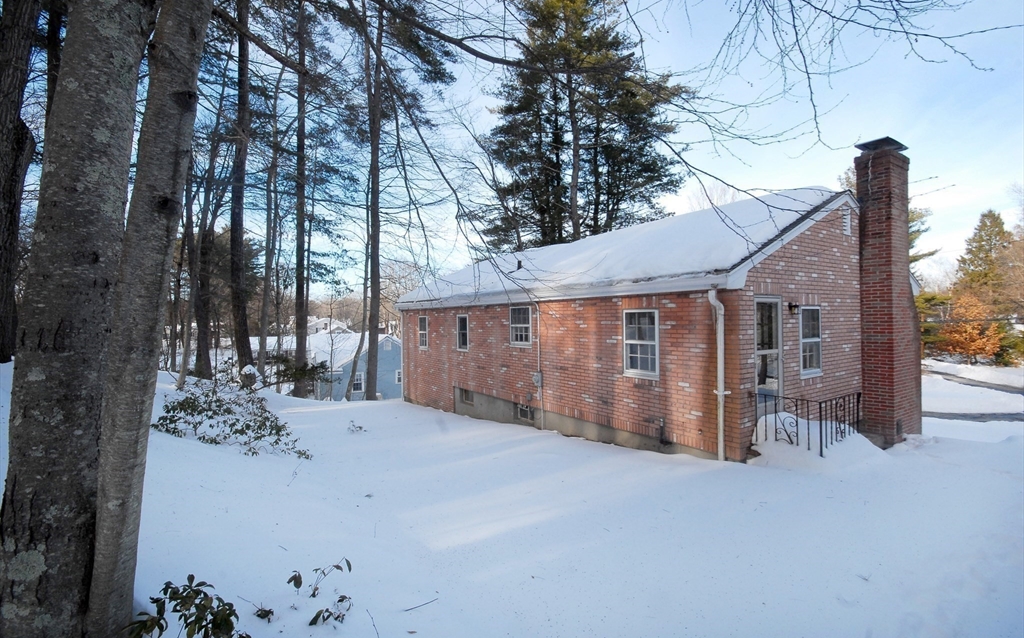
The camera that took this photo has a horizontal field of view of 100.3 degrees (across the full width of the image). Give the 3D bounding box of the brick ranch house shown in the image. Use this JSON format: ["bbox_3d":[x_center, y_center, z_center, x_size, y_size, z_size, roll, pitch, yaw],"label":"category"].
[{"bbox_3d":[2.594,-0.516,13.029,8.000,6.150,13.450,-1,0,-35],"label":"brick ranch house"}]

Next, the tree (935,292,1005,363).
[{"bbox_3d":[23.020,0.453,21.500,2.400,3.500,2.400,-1,0,-43],"label":"tree"}]

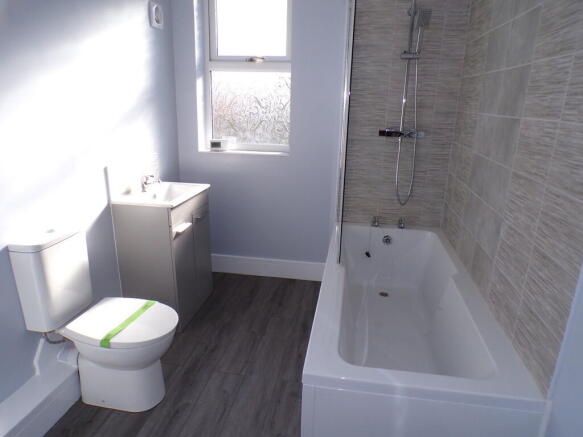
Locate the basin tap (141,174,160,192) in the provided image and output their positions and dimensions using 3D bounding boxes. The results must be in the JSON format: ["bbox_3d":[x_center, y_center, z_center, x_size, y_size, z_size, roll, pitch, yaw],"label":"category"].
[{"bbox_3d":[-0.856,-0.211,2.458,0.115,0.103,0.051,4,17,9],"label":"basin tap"}]

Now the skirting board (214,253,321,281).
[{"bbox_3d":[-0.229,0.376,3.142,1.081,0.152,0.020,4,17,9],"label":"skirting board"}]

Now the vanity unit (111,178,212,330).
[{"bbox_3d":[-0.766,0.213,2.574,0.358,0.770,0.587,4,17,9],"label":"vanity unit"}]

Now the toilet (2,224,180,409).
[{"bbox_3d":[-0.773,0.444,1.788,0.605,0.774,0.374,4,17,9],"label":"toilet"}]

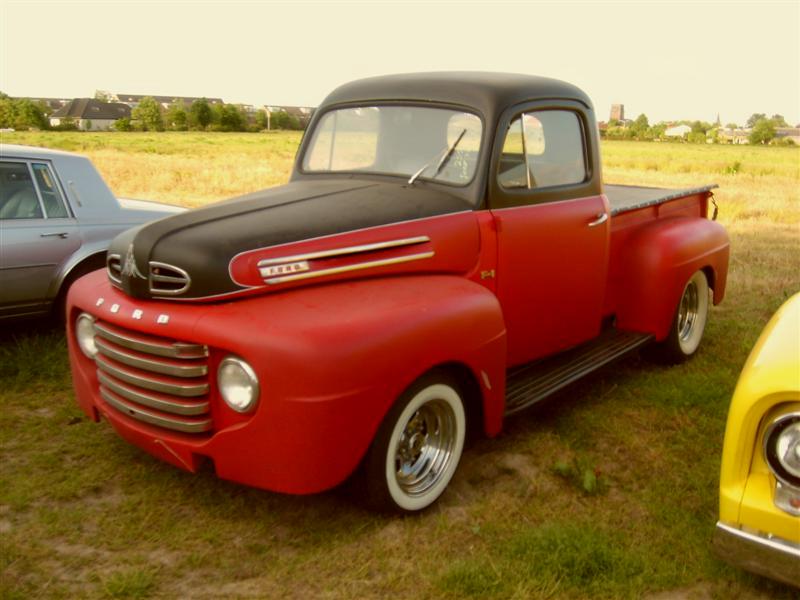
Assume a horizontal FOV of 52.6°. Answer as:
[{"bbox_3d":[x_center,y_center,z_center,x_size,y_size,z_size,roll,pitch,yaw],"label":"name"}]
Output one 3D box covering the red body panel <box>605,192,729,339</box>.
[{"bbox_3d":[1.842,-0.274,5.365,0.420,0.820,1.850,10,17,39],"label":"red body panel"}]

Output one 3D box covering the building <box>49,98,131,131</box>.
[{"bbox_3d":[-61.417,-36.692,160.000,9.500,6.400,12.500,7,13,27],"label":"building"}]

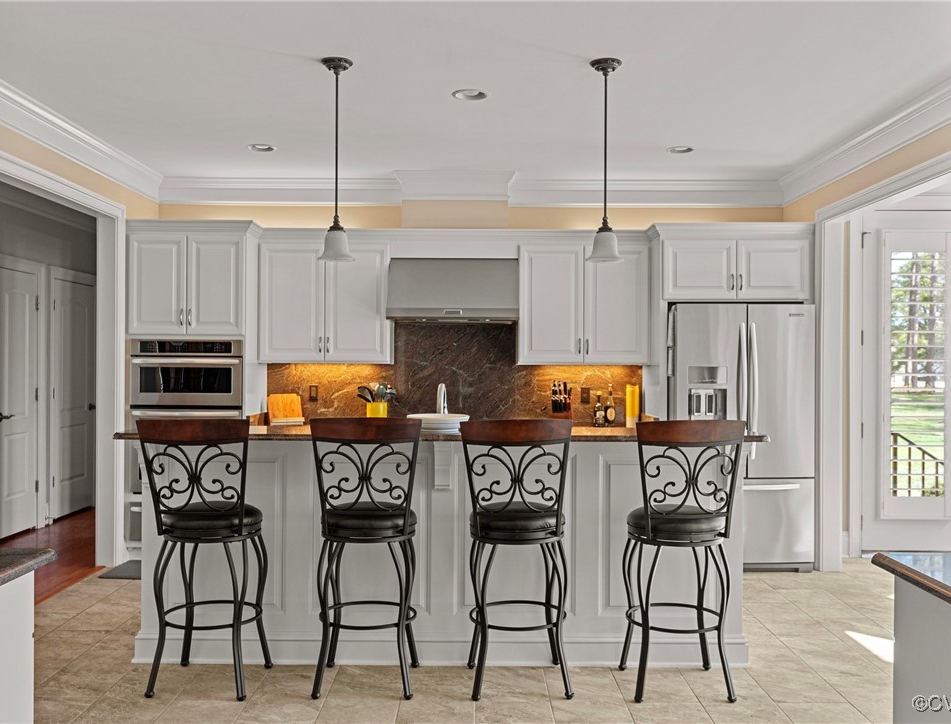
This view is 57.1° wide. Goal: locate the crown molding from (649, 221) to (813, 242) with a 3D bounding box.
[{"bbox_3d":[1.745,-0.876,6.040,1.080,0.128,0.300,0,0,-1],"label":"crown molding"}]

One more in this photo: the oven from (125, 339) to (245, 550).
[{"bbox_3d":[-1.950,0.544,6.160,0.770,1.380,0.600,0,0,-1],"label":"oven"}]

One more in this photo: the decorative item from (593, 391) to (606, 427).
[{"bbox_3d":[0.899,0.343,6.350,0.080,0.267,0.080,0,0,0],"label":"decorative item"}]

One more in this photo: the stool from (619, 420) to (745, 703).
[{"bbox_3d":[0.859,0.807,3.712,0.445,1.150,0.510,0,0,0],"label":"stool"}]

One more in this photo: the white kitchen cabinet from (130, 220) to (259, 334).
[{"bbox_3d":[-1.925,-0.557,6.200,0.850,0.775,0.660,0,0,-1],"label":"white kitchen cabinet"}]

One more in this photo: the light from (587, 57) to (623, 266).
[{"bbox_3d":[0.588,-0.903,3.955,0.172,0.893,0.172,0,0,0],"label":"light"}]

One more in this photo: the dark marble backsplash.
[{"bbox_3d":[-0.145,0.083,6.535,2.800,0.760,0.030,0,0,-1],"label":"dark marble backsplash"}]

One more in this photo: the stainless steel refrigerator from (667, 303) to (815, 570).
[{"bbox_3d":[1.772,0.496,6.130,0.910,1.755,0.860,0,0,-1],"label":"stainless steel refrigerator"}]

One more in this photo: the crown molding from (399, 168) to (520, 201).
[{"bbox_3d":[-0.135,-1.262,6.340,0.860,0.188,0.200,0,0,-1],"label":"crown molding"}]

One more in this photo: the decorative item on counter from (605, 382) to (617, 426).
[{"bbox_3d":[0.988,0.318,6.380,0.078,0.315,0.078,0,0,0],"label":"decorative item on counter"}]

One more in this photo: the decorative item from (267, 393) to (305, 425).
[{"bbox_3d":[-1.366,0.347,6.318,0.265,0.220,0.150,0,0,-20],"label":"decorative item"}]

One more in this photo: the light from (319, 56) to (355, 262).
[{"bbox_3d":[-0.628,-0.909,3.965,0.172,0.893,0.172,0,0,0],"label":"light"}]

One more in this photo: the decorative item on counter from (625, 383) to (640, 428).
[{"bbox_3d":[1.123,0.316,6.242,0.096,0.305,0.096,0,0,0],"label":"decorative item on counter"}]

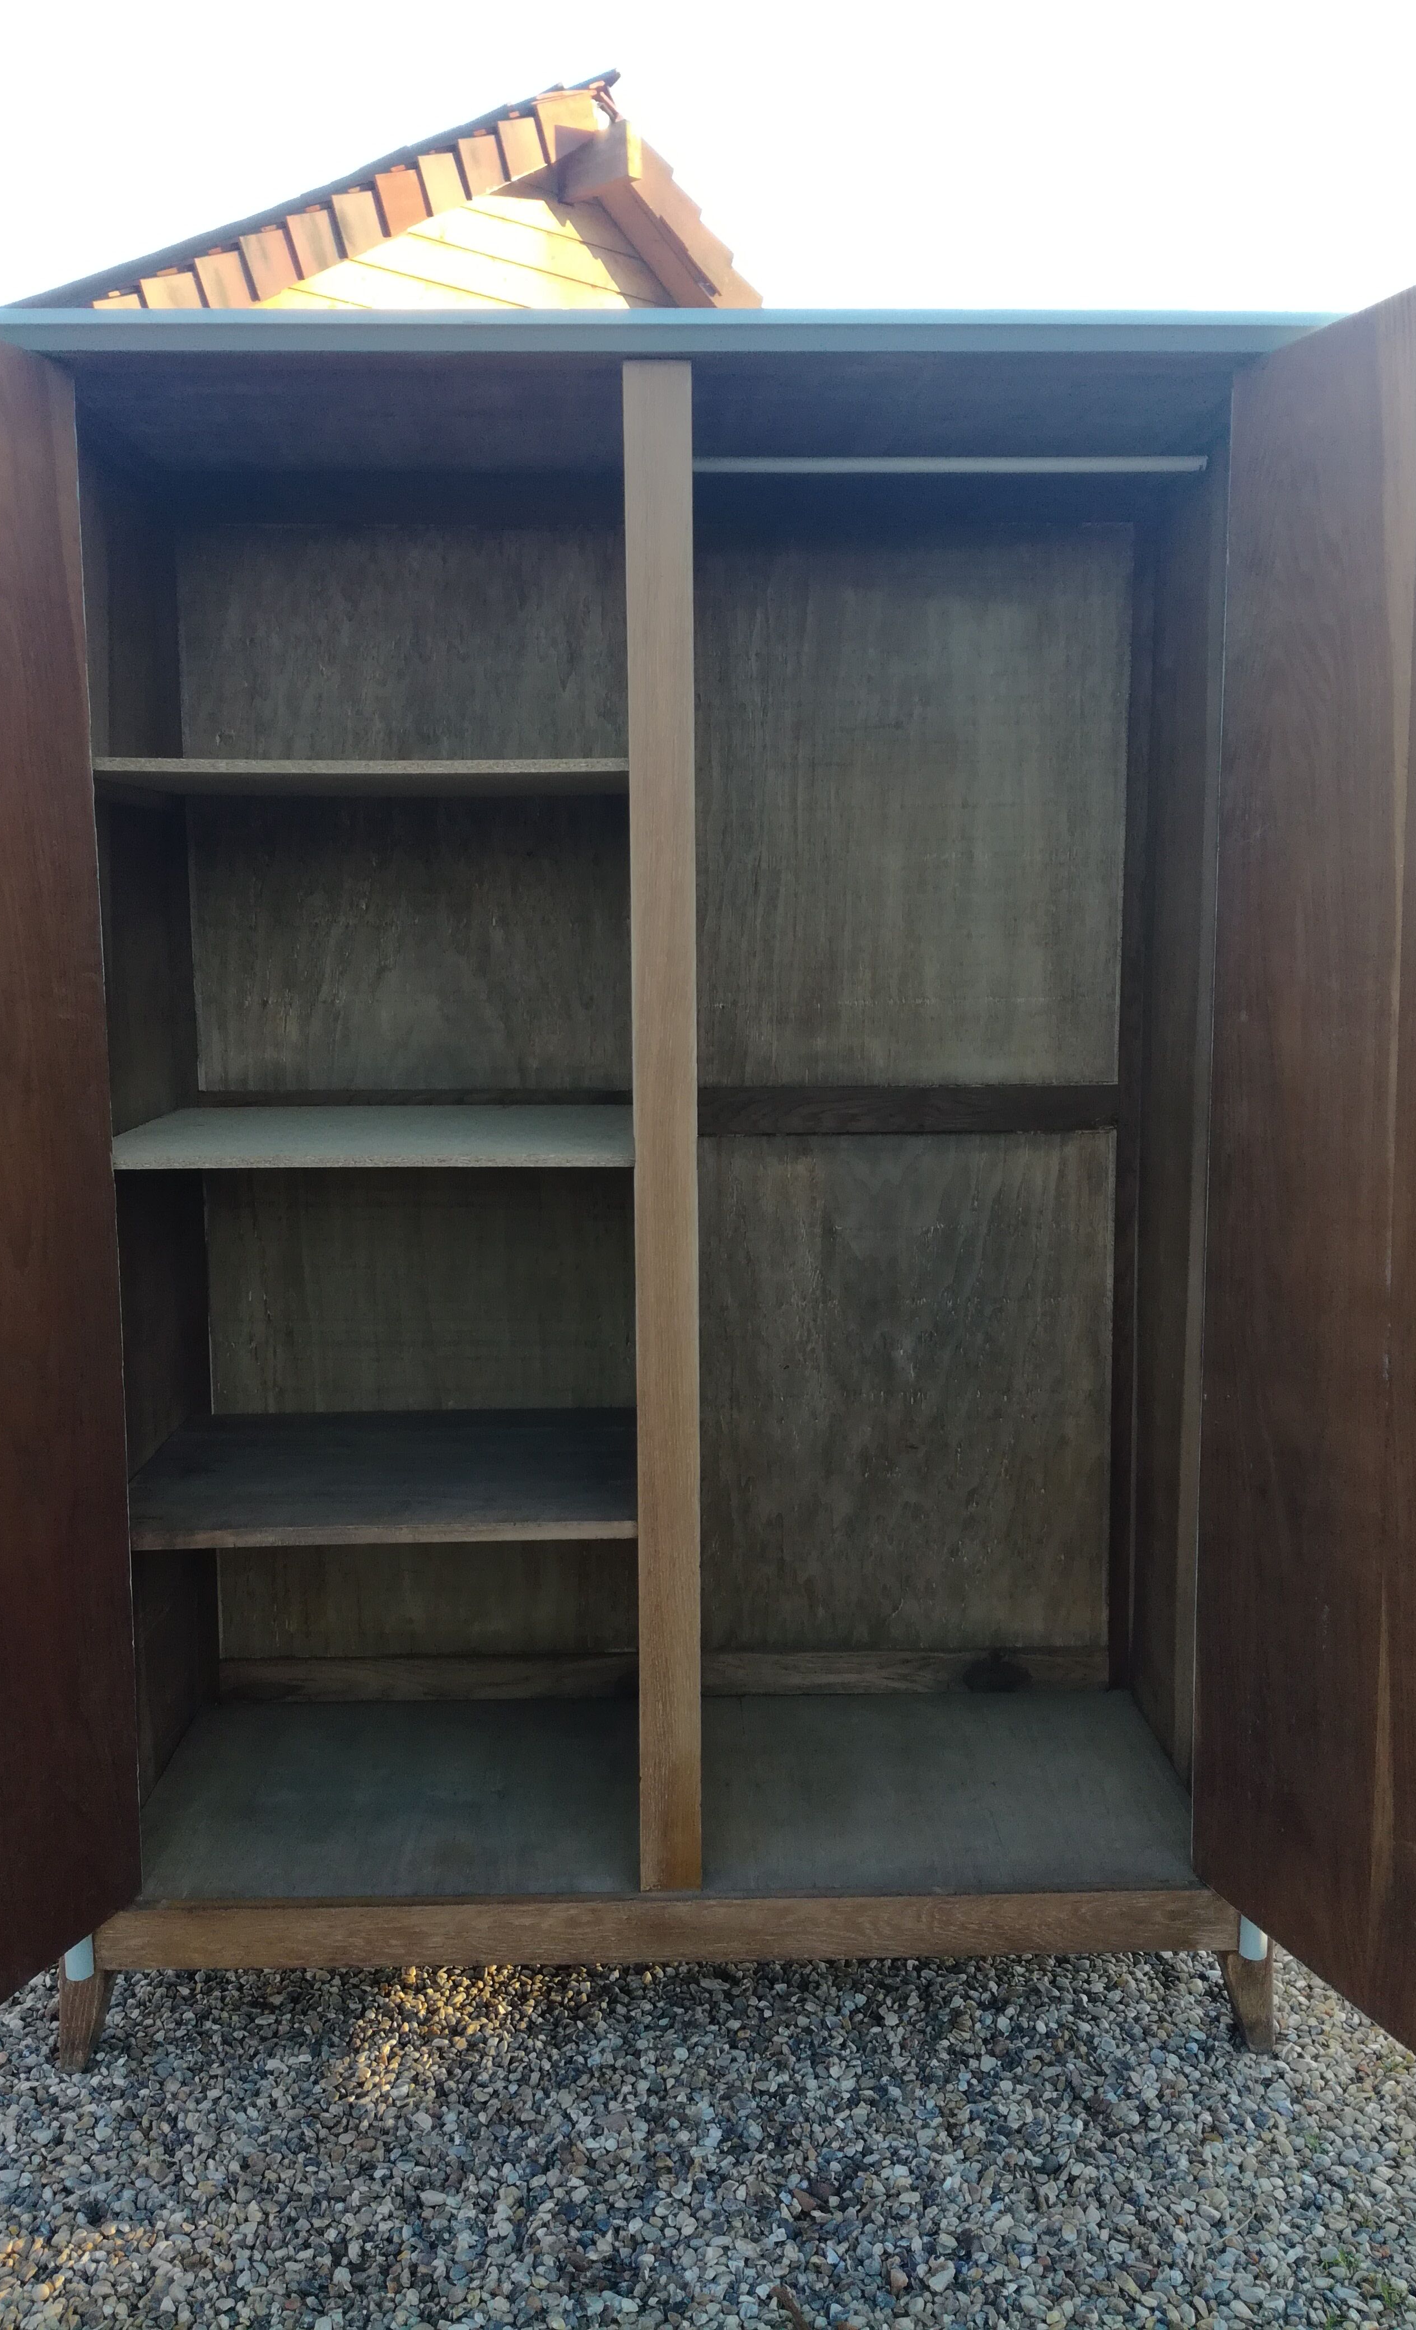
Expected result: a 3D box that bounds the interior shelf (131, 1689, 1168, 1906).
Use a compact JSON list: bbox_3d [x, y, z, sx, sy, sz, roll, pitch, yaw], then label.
[{"bbox_3d":[-0.048,0.784,2.280,1.288,0.018,0.520,0,7,-1],"label":"interior shelf"}]

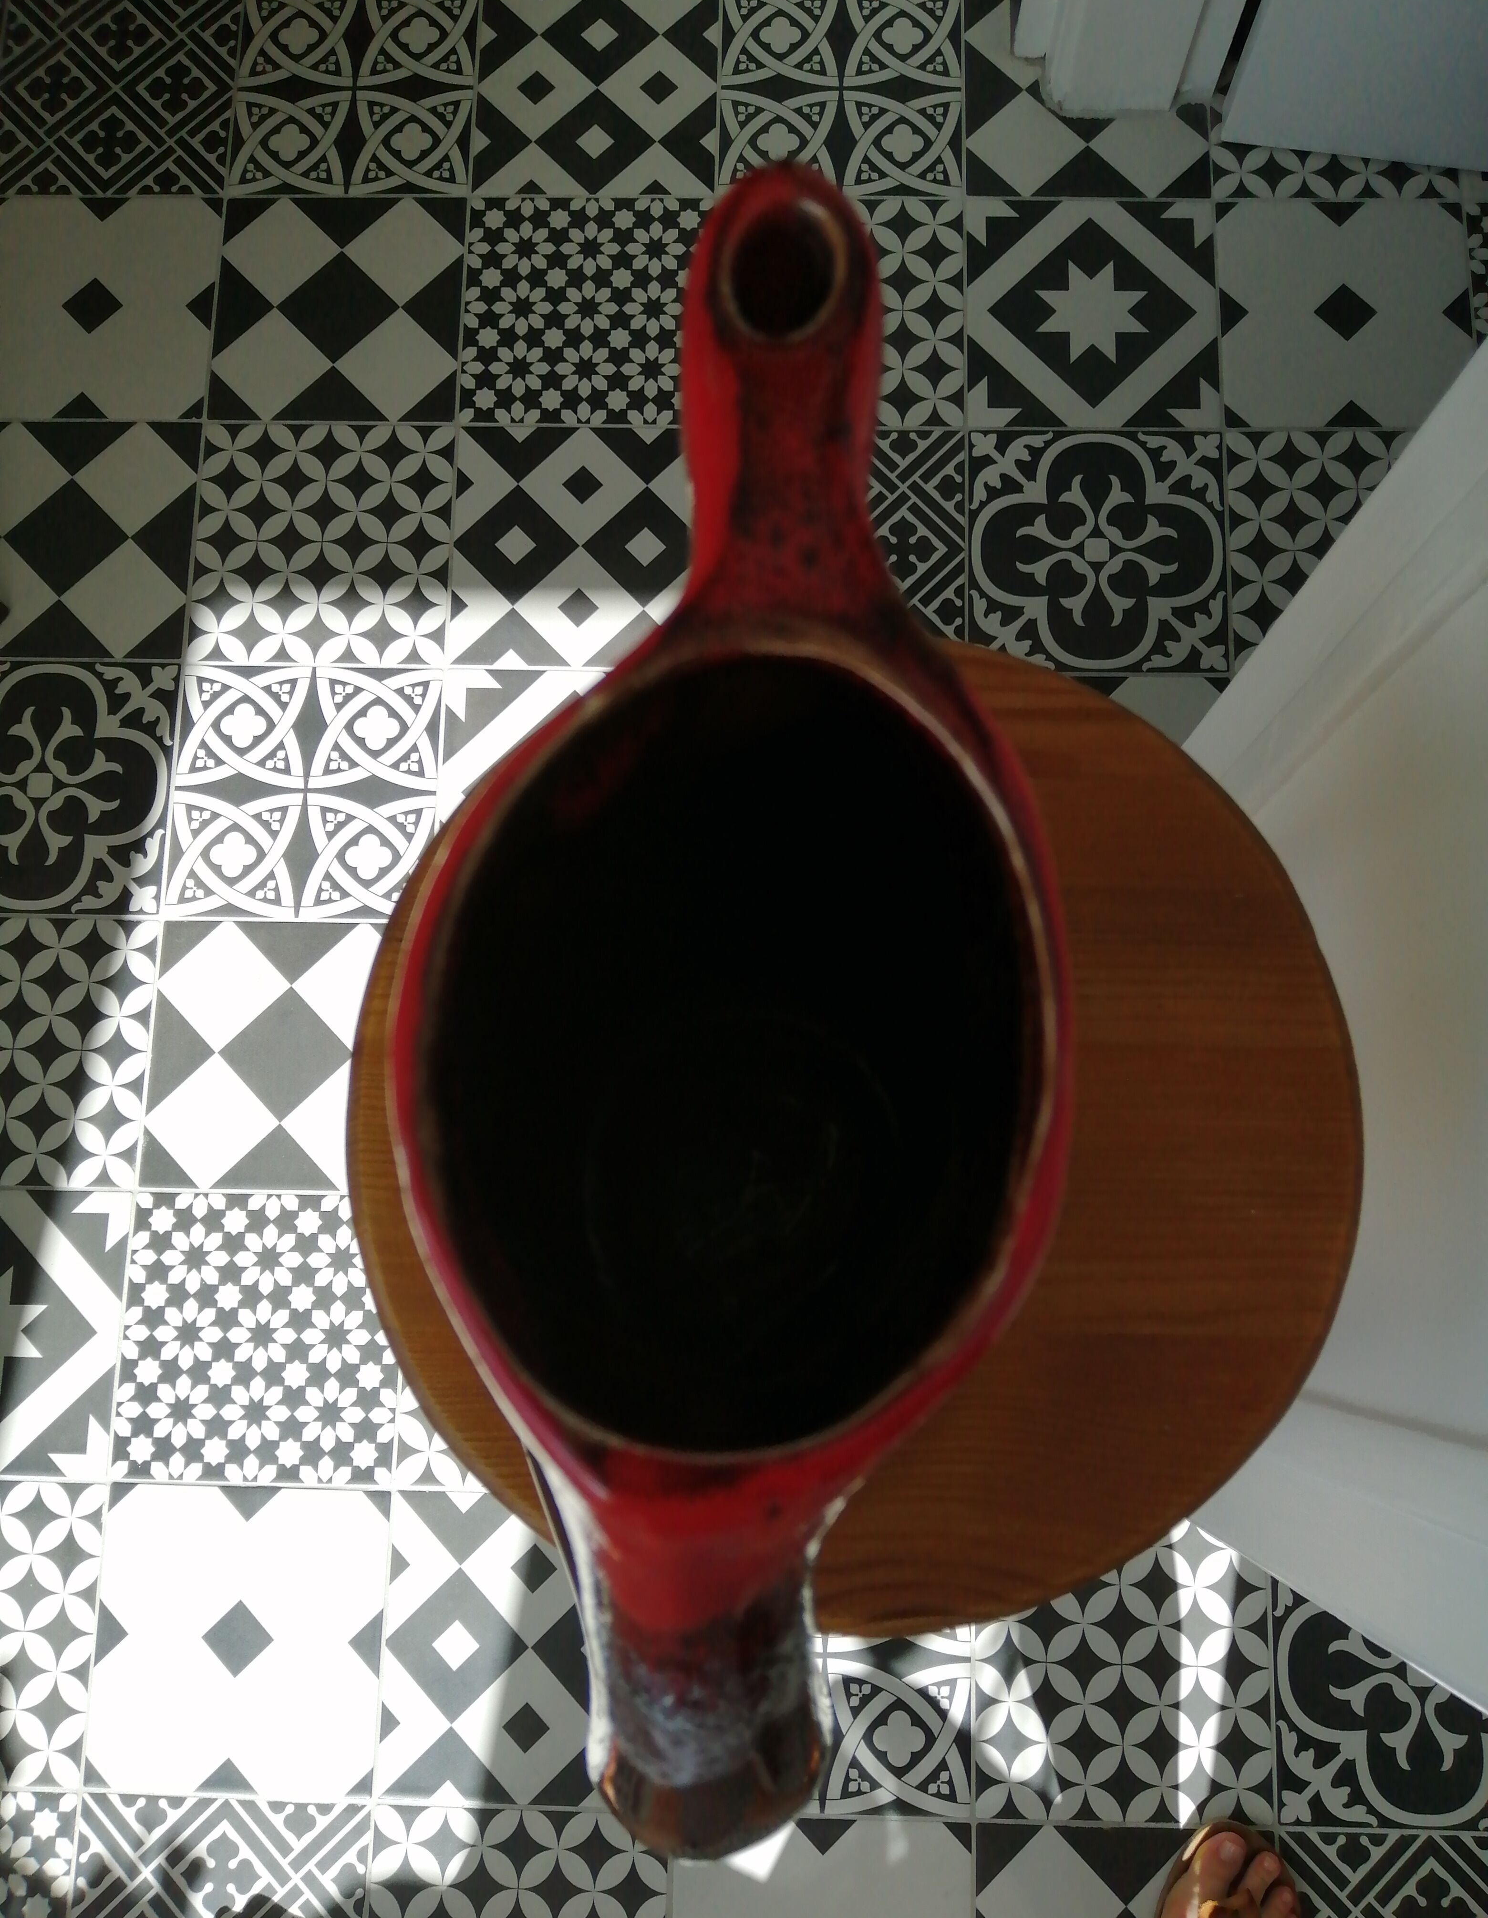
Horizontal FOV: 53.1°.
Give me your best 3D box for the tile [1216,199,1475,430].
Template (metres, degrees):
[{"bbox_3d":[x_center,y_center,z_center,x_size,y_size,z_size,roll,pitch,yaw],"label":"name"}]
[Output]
[{"bbox_3d":[0.480,-0.512,1.191,0.200,0.010,0.200,1,80,1],"label":"tile"}]

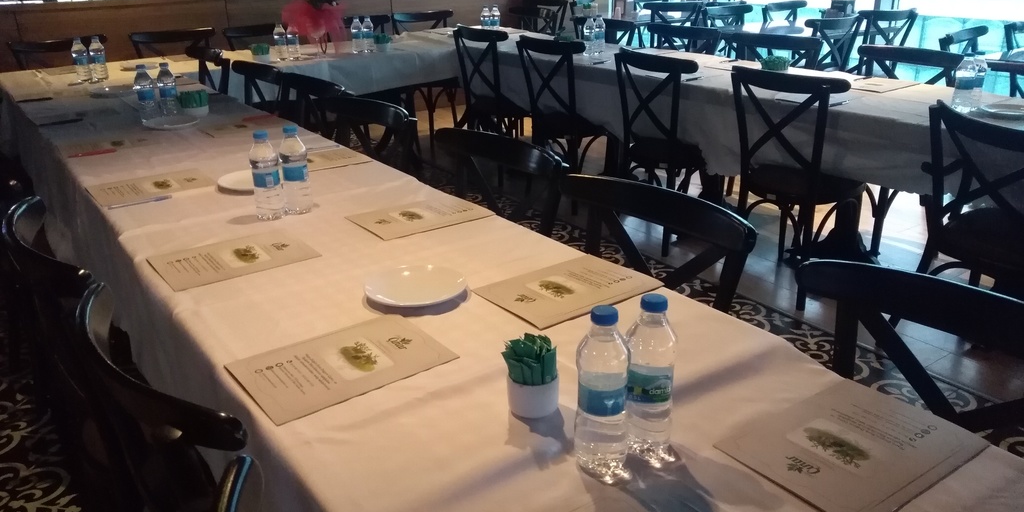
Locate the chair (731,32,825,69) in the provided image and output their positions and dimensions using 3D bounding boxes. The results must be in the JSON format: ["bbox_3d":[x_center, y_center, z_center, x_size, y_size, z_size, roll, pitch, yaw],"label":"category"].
[{"bbox_3d":[1.286,-0.676,4.014,0.465,0.895,0.485,18,28,38],"label":"chair"}]

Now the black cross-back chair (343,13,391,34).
[{"bbox_3d":[-0.976,-1.211,5.434,0.465,0.895,0.485,-15,26,-31],"label":"black cross-back chair"}]

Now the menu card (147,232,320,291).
[{"bbox_3d":[-0.584,0.002,1.620,0.298,0.005,0.205,-17,27,-34],"label":"menu card"}]

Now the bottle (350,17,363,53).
[{"bbox_3d":[-0.963,-1.377,4.771,0.064,0.213,0.064,-16,27,-33],"label":"bottle"}]

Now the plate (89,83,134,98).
[{"bbox_3d":[-1.819,-0.749,3.519,0.197,0.022,0.197,-12,24,-25],"label":"plate"}]

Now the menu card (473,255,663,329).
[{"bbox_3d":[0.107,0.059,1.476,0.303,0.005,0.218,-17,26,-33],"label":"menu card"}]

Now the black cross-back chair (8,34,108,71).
[{"bbox_3d":[-2.485,-0.774,4.417,0.485,0.885,0.495,-15,26,-31],"label":"black cross-back chair"}]

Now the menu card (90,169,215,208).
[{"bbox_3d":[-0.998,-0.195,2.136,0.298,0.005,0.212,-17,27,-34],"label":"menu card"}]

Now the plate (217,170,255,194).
[{"bbox_3d":[-0.704,-0.202,2.116,0.197,0.022,0.197,-8,23,-17],"label":"plate"}]

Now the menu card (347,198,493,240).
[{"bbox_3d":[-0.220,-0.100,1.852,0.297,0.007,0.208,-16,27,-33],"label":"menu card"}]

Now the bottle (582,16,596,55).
[{"bbox_3d":[0.448,-1.292,4.537,0.066,0.213,0.066,-16,26,-33],"label":"bottle"}]

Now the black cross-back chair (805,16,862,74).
[{"bbox_3d":[1.967,-1.173,5.208,0.485,0.885,0.495,-13,25,-27],"label":"black cross-back chair"}]

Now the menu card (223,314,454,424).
[{"bbox_3d":[-0.261,0.165,1.202,0.298,0.005,0.205,-16,27,-34],"label":"menu card"}]

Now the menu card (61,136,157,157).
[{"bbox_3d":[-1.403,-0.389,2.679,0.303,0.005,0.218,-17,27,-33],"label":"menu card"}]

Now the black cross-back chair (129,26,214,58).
[{"bbox_3d":[-1.995,-0.951,4.878,0.500,0.885,0.520,-19,28,-38],"label":"black cross-back chair"}]

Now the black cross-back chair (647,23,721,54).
[{"bbox_3d":[0.870,-0.922,4.713,0.520,0.885,0.500,-16,27,-34],"label":"black cross-back chair"}]

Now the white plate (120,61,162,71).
[{"bbox_3d":[-2.074,-1.063,4.303,0.195,0.022,0.195,-16,26,-33],"label":"white plate"}]

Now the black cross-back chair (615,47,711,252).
[{"bbox_3d":[0.781,-0.514,3.629,0.495,0.885,0.485,-15,26,-31],"label":"black cross-back chair"}]

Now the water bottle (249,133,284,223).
[{"bbox_3d":[-0.576,-0.189,1.810,0.064,0.213,0.064,-16,27,-33],"label":"water bottle"}]

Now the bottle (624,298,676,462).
[{"bbox_3d":[0.173,0.150,0.944,0.065,0.218,0.065,4,22,11],"label":"bottle"}]

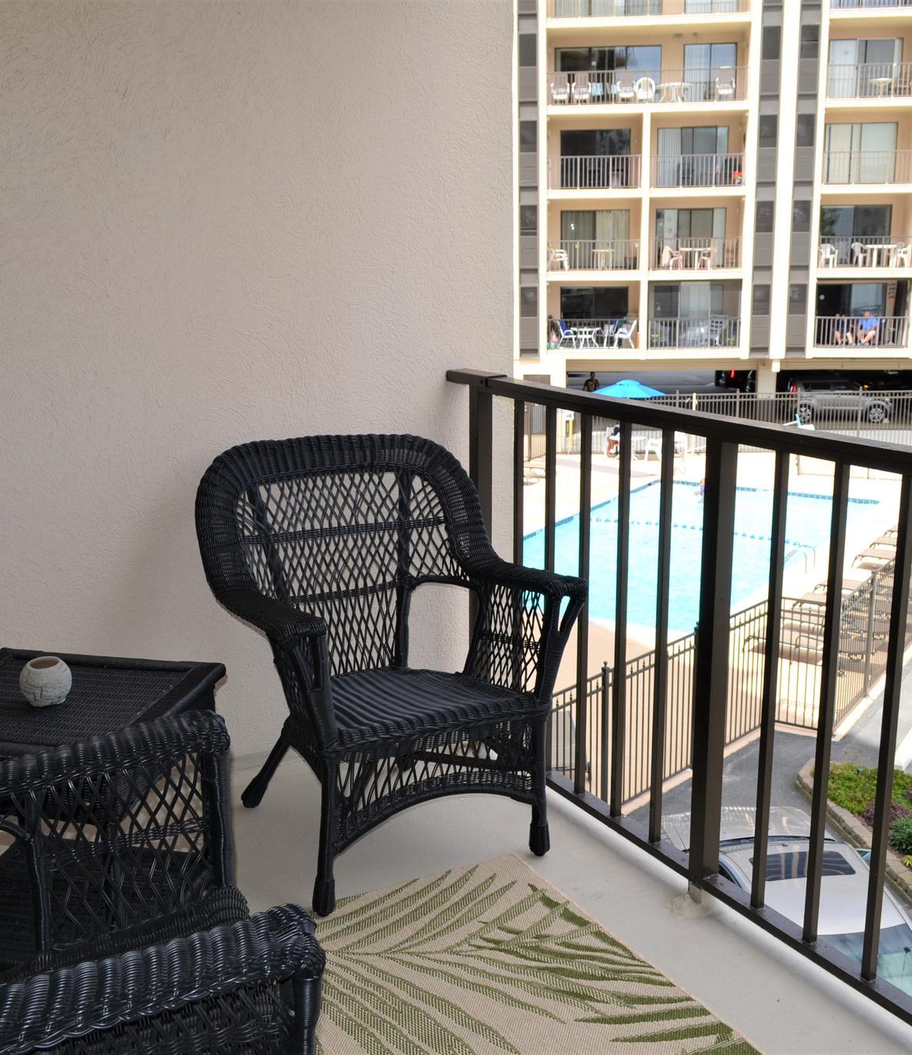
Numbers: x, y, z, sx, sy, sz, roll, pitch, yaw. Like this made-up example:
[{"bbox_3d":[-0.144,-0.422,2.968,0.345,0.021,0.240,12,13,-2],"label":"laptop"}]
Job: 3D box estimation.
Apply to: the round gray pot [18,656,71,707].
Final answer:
[{"bbox_3d":[-0.774,0.290,2.248,0.099,0.084,0.099,-7,15,-26],"label":"round gray pot"}]

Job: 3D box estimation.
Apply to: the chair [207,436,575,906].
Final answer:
[{"bbox_3d":[-0.165,0.280,2.783,0.745,0.920,0.628,-7,15,-26],"label":"chair"}]

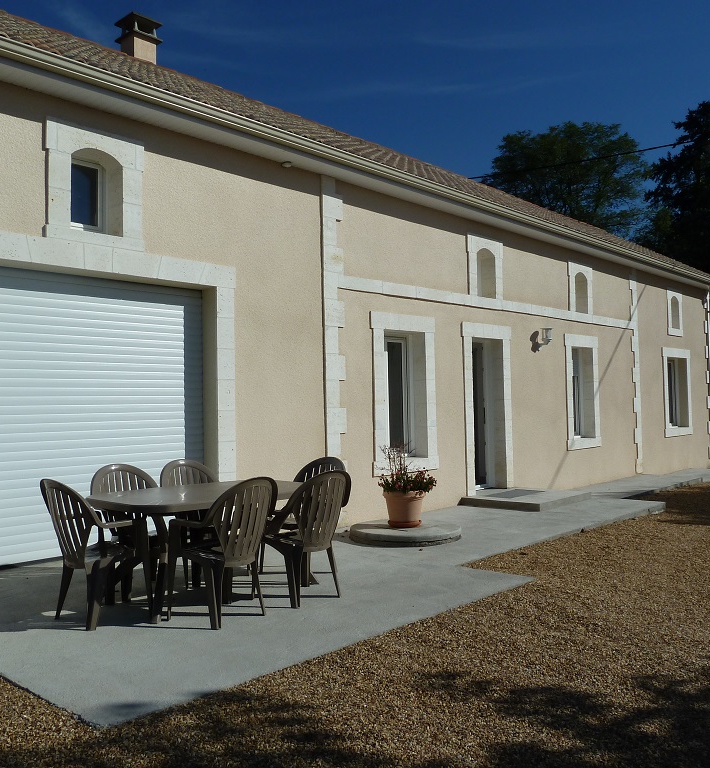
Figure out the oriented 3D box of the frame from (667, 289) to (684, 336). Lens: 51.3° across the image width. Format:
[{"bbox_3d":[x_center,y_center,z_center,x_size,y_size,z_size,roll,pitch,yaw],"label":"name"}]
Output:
[{"bbox_3d":[6.771,-1.486,15.910,0.806,0.932,0.250,1,-3,-45],"label":"frame"}]

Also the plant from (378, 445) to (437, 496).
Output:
[{"bbox_3d":[0.525,0.887,7.663,0.600,0.510,0.580,-1,-2,0],"label":"plant"}]

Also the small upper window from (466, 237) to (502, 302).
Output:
[{"bbox_3d":[1.859,-1.702,11.024,0.882,0.869,0.250,1,-3,-45],"label":"small upper window"}]

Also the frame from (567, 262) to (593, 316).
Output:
[{"bbox_3d":[3.875,-1.648,13.031,0.825,0.838,0.250,1,-3,-45],"label":"frame"}]

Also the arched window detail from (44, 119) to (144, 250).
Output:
[{"bbox_3d":[-2.426,-1.752,6.775,0.932,1.014,0.280,1,-3,-45],"label":"arched window detail"}]

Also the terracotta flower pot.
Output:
[{"bbox_3d":[0.512,1.284,7.628,0.430,0.345,0.430,-1,-2,0],"label":"terracotta flower pot"}]

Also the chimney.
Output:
[{"bbox_3d":[-3.275,-5.152,11.240,0.490,0.680,0.520,1,-3,-45],"label":"chimney"}]

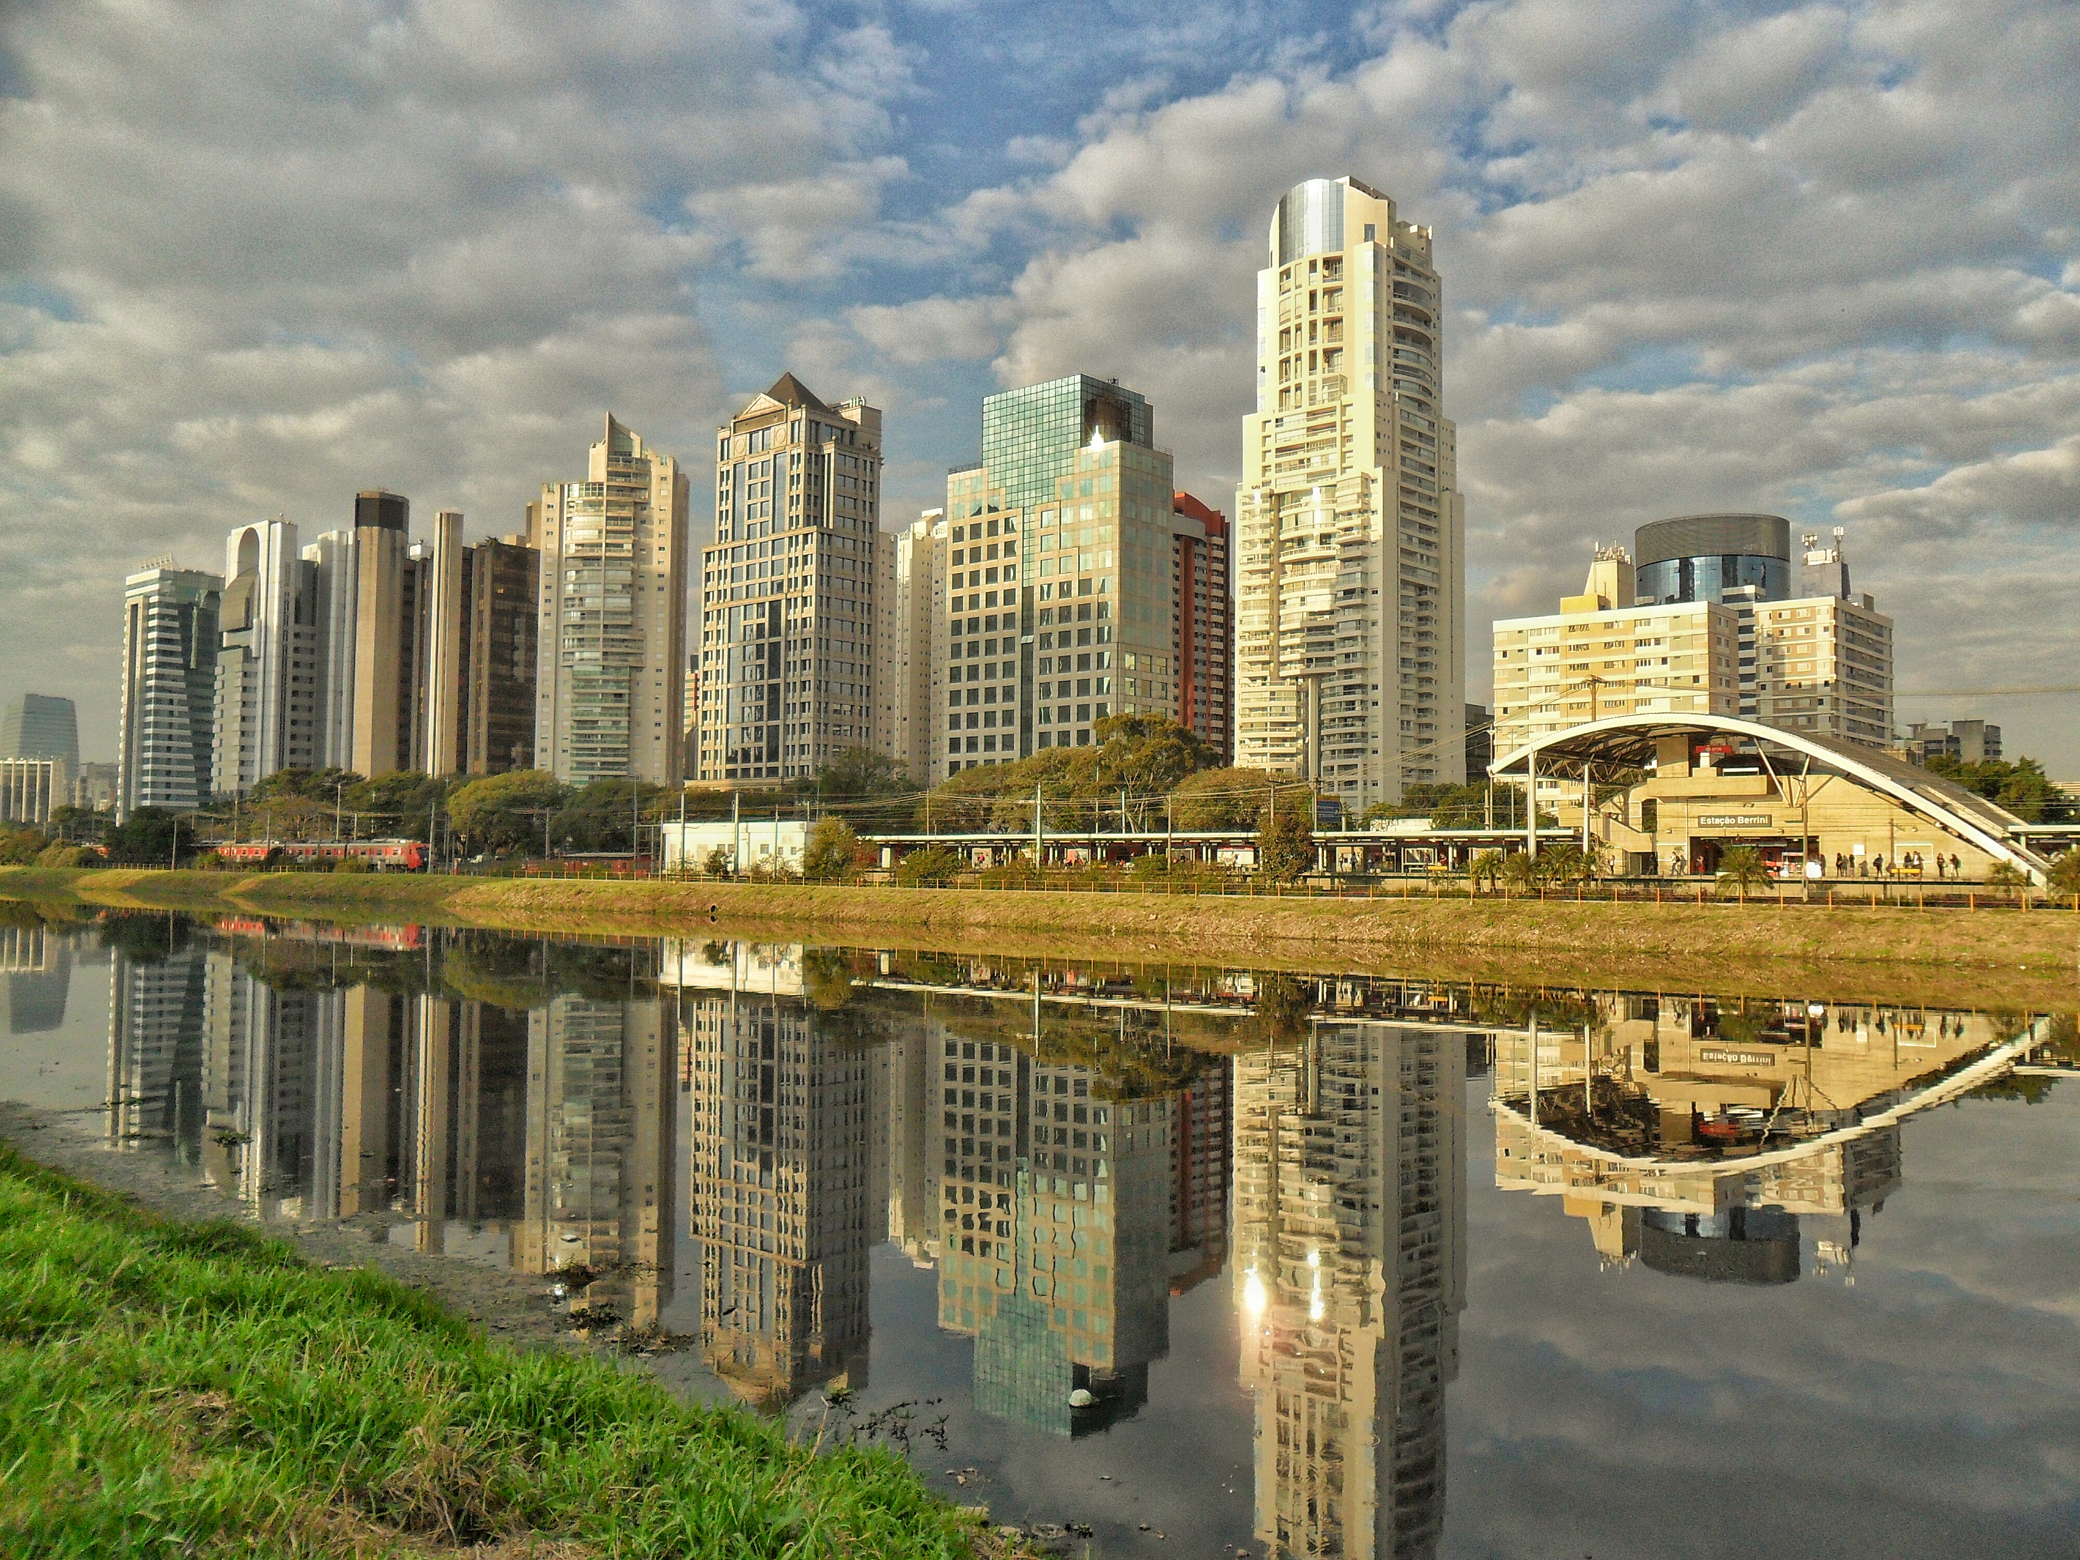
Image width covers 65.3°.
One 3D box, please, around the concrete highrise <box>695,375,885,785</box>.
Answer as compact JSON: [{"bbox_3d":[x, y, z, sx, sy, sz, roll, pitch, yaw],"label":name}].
[{"bbox_3d":[-47.210,-30.610,303.310,33.190,91.110,13.970,-2,-4,41],"label":"concrete highrise"}]

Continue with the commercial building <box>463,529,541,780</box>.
[{"bbox_3d":[-121.850,-17.571,370.313,14.500,73.500,16.000,-2,-4,40],"label":"commercial building"}]

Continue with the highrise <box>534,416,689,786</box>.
[{"bbox_3d":[-96.450,-32.500,369.870,27.950,101.210,27.000,1,-3,-3],"label":"highrise"}]

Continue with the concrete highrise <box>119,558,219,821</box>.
[{"bbox_3d":[-239.356,-17.445,452.359,22.500,79.500,21.000,-2,-4,40],"label":"concrete highrise"}]

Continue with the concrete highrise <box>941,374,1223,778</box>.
[{"bbox_3d":[2.800,-26.230,265.720,37.990,79.170,13.550,-2,-4,43],"label":"concrete highrise"}]

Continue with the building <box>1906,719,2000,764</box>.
[{"bbox_3d":[304.953,6.642,536.489,24.000,49.500,25.000,-2,-4,40],"label":"building"}]

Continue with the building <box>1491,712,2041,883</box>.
[{"bbox_3d":[57.134,1.666,124.490,37.500,12.500,21.000,-2,-4,40],"label":"building"}]

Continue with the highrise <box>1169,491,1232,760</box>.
[{"bbox_3d":[28.683,-20.649,357.519,19.000,81.000,22.000,-2,-4,40],"label":"highrise"}]

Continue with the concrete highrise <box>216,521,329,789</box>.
[{"bbox_3d":[-191.820,-21.280,408.018,22.500,83.500,18.500,-2,-4,40],"label":"concrete highrise"}]

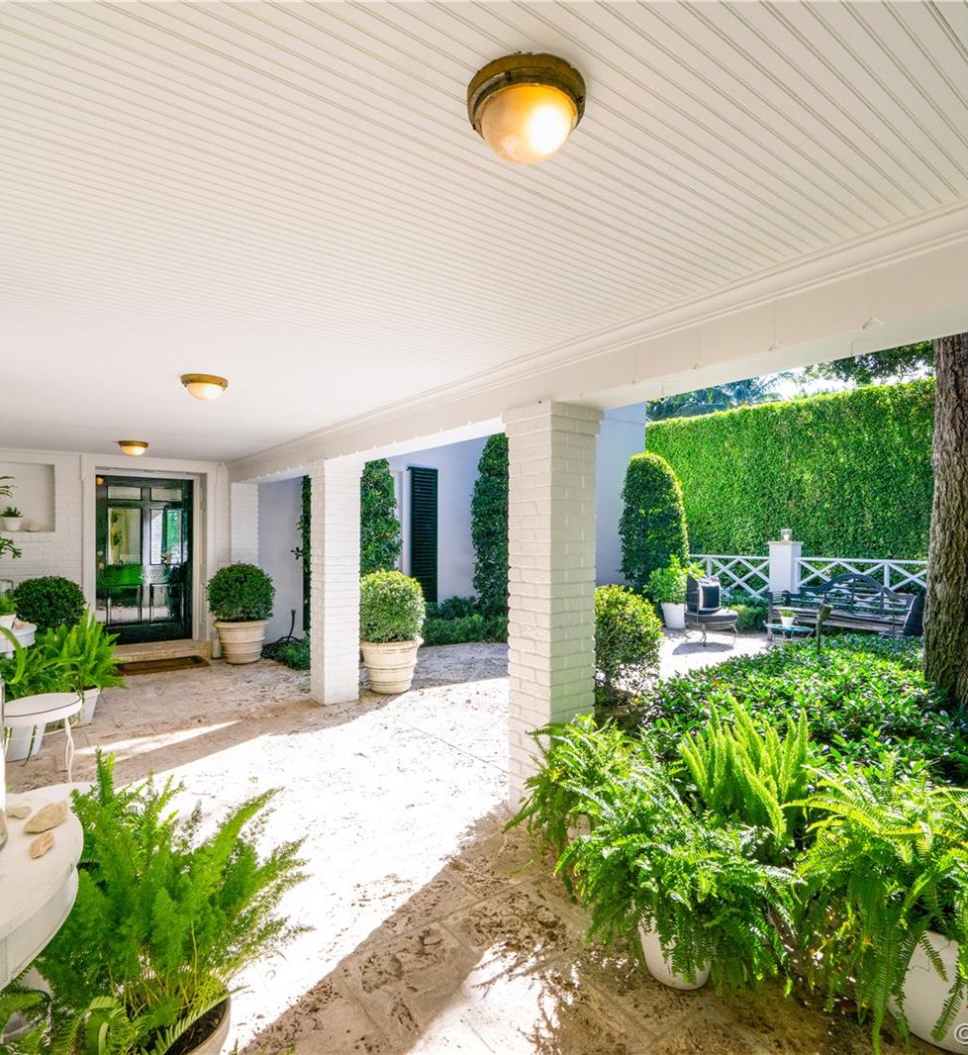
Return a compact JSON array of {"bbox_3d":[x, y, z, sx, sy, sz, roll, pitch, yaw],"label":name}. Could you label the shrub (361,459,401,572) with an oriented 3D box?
[{"bbox_3d":[-1.723,0.216,8.245,1.080,2.748,1.080,0,0,-37],"label":"shrub"}]

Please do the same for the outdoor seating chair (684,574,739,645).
[{"bbox_3d":[3.171,1.129,8.049,0.687,0.932,0.736,0,0,-38],"label":"outdoor seating chair"}]

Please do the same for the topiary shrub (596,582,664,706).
[{"bbox_3d":[1.149,1.060,5.301,0.883,1.080,0.883,0,0,11],"label":"topiary shrub"}]

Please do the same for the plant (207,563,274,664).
[{"bbox_3d":[-2.945,1.011,6.920,0.795,1.178,0.795,0,0,-37],"label":"plant"}]

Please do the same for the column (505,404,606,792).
[{"bbox_3d":[0.390,0.471,3.215,0.403,2.258,0.403,0,0,-37],"label":"column"}]

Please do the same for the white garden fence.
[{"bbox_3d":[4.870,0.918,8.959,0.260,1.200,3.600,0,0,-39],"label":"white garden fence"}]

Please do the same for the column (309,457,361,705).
[{"bbox_3d":[-1.416,0.471,5.451,0.353,2.258,0.353,0,0,-37],"label":"column"}]

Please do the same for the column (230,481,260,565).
[{"bbox_3d":[-3.190,0.471,7.578,0.344,2.258,0.294,0,0,-37],"label":"column"}]

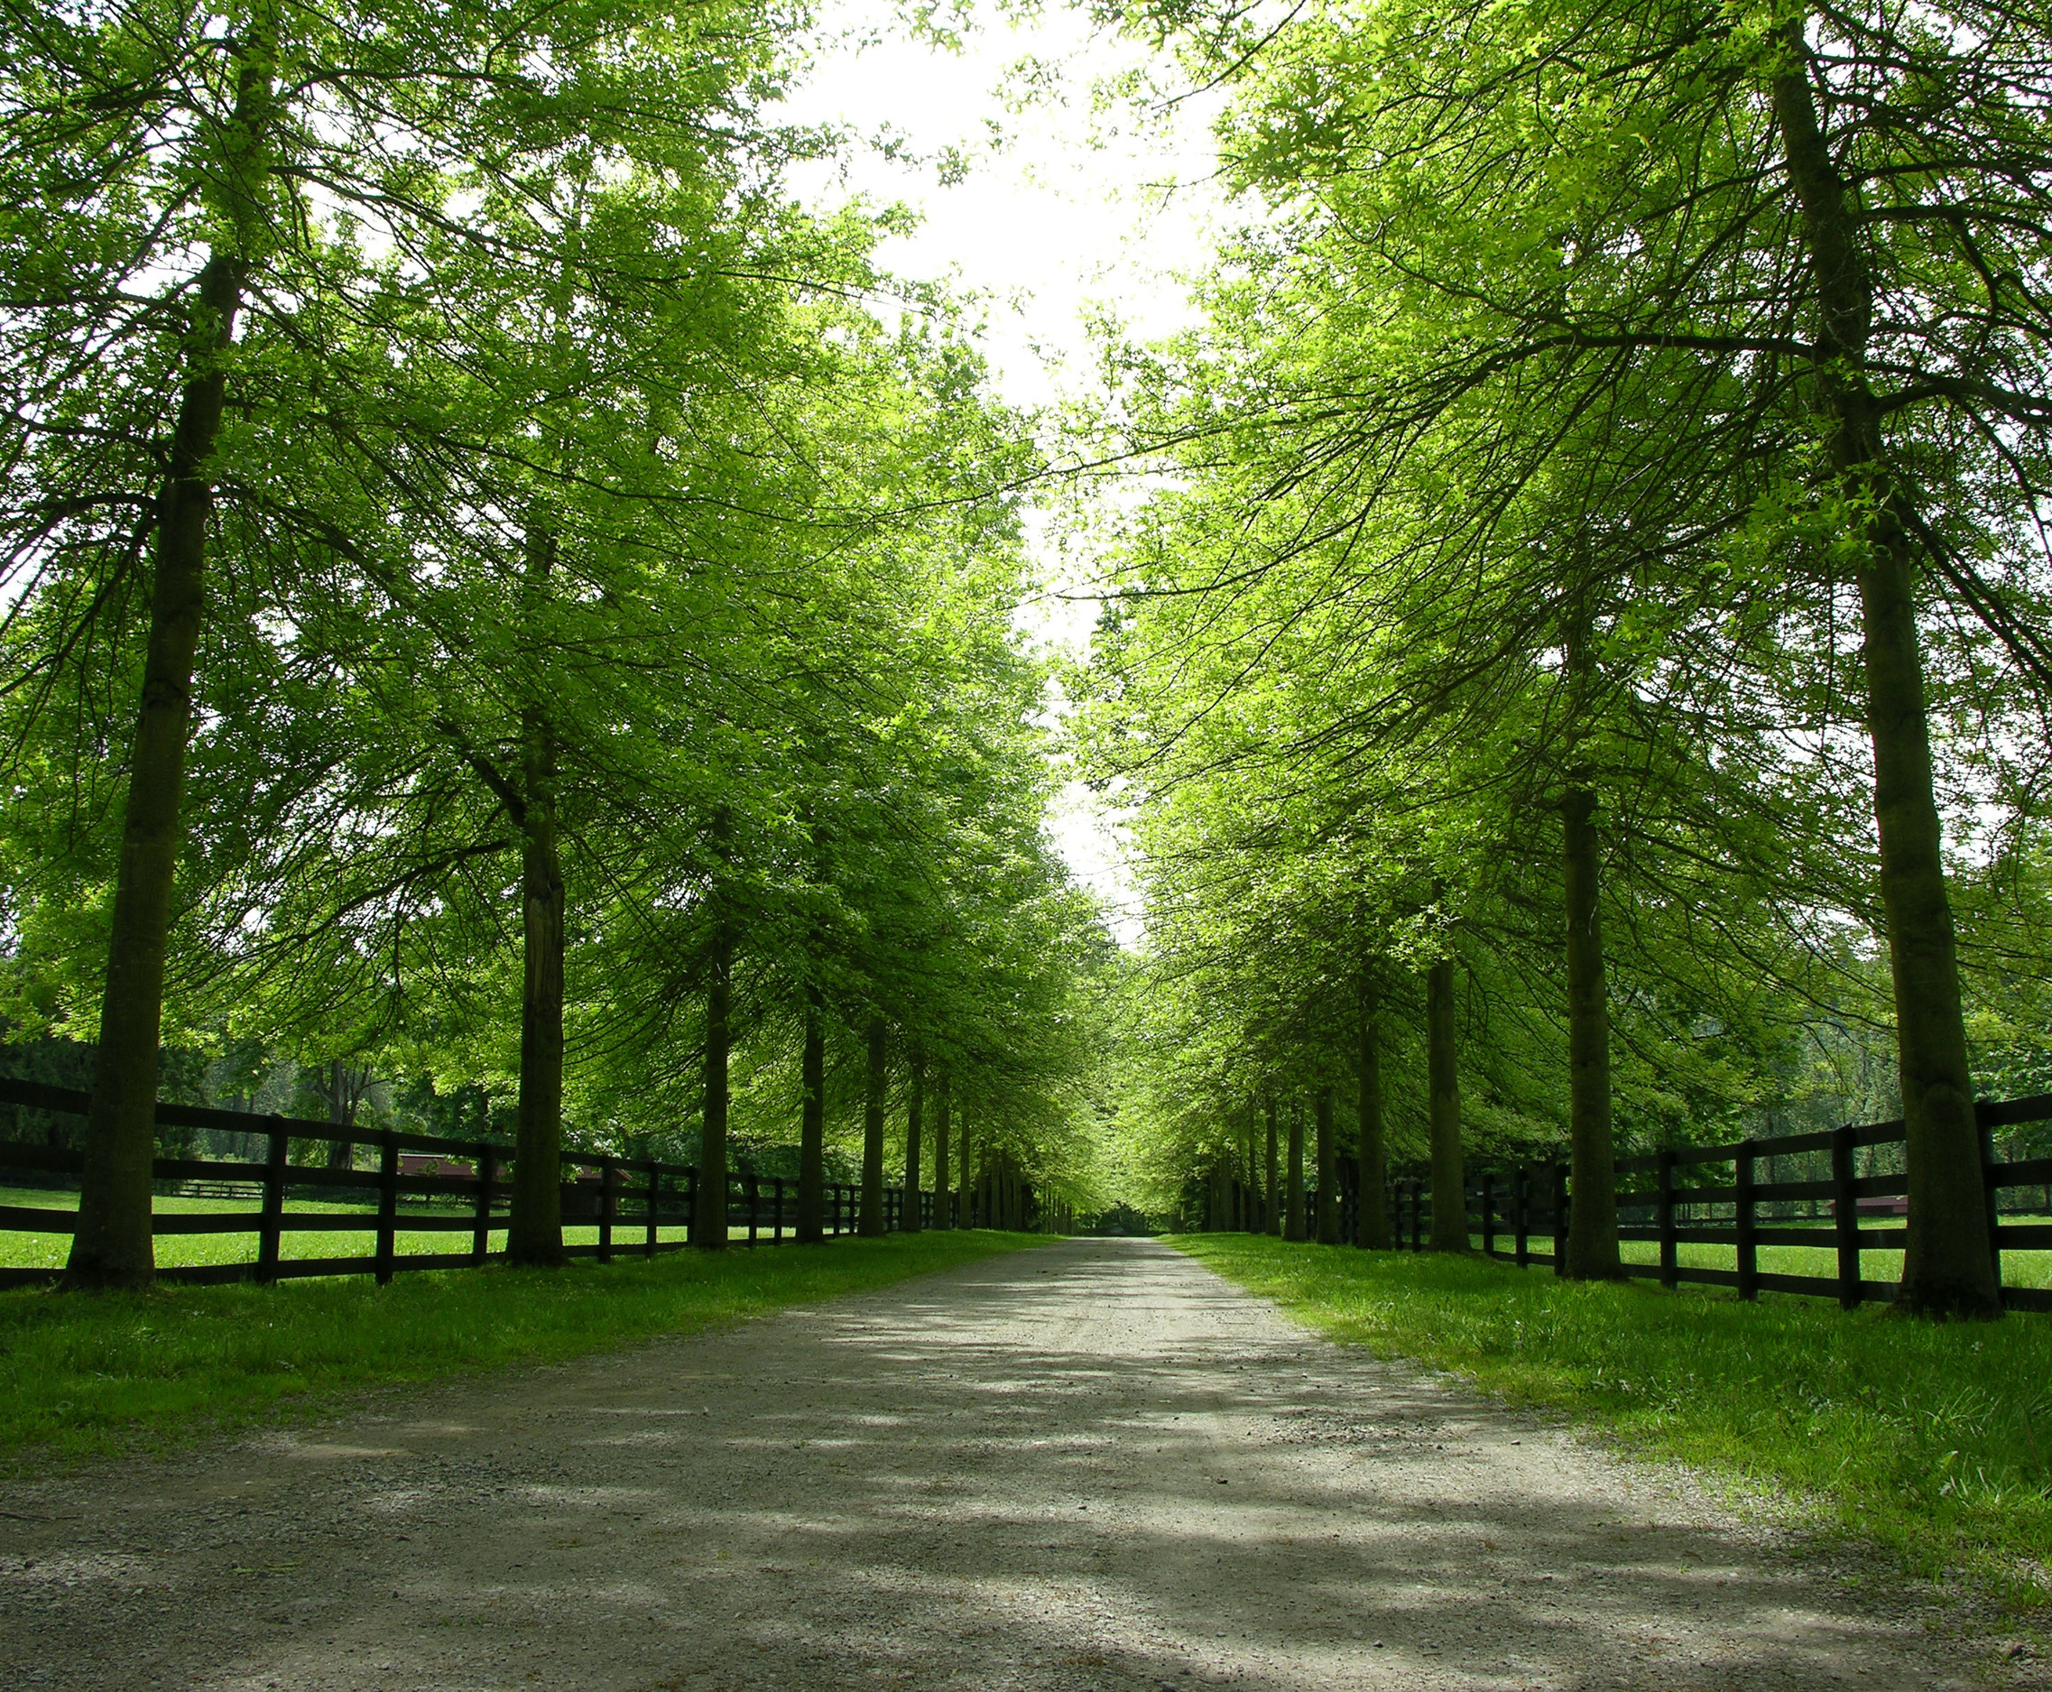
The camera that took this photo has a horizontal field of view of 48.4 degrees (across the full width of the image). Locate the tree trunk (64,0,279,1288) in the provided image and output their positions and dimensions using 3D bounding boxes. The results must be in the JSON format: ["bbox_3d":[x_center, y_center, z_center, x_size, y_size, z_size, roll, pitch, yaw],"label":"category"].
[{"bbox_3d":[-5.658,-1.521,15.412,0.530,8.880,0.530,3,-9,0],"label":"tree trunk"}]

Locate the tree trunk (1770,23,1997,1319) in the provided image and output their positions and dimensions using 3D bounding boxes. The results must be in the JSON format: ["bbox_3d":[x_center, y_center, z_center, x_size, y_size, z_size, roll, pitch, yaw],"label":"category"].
[{"bbox_3d":[5.463,-1.339,14.792,0.560,8.630,0.560,-3,-9,-1],"label":"tree trunk"}]

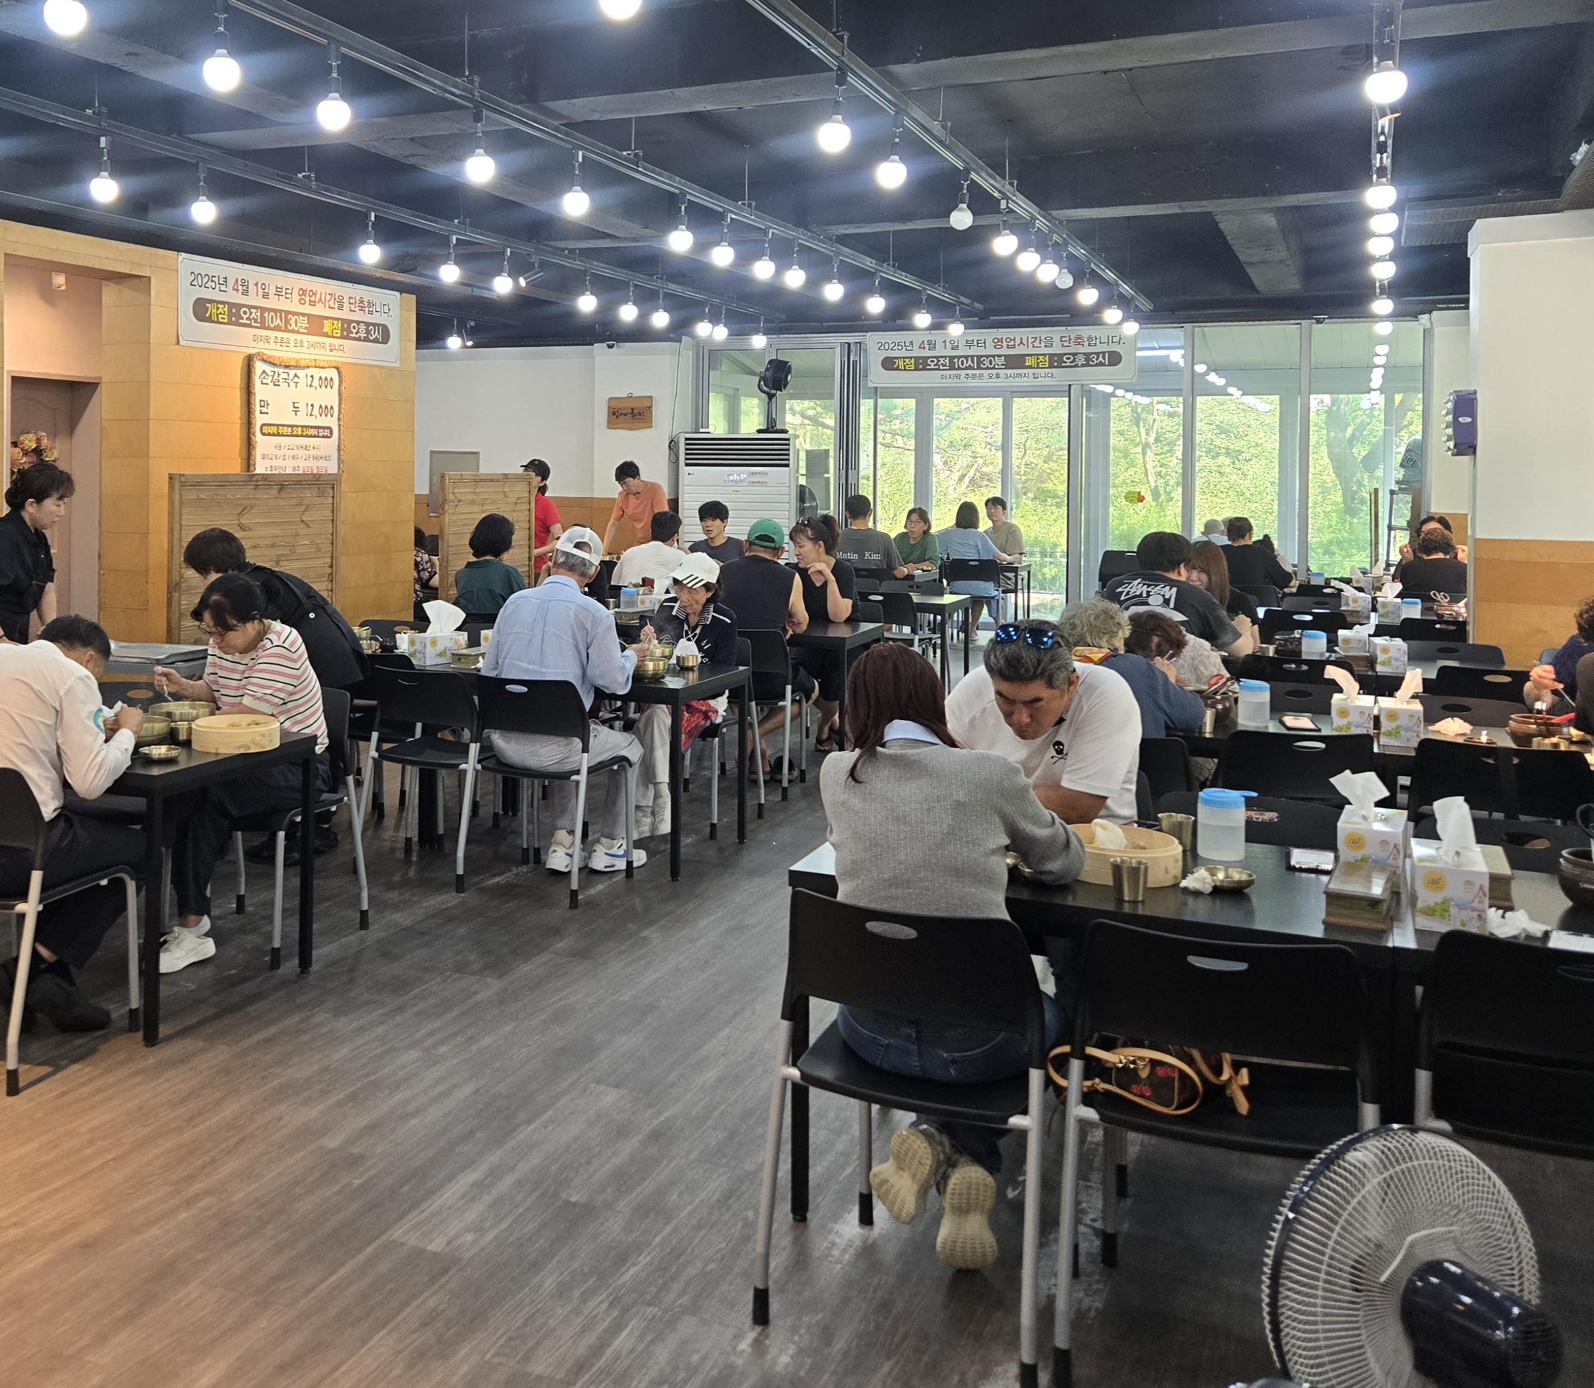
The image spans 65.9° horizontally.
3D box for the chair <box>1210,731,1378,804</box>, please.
[{"bbox_3d":[1.500,0.458,3.840,0.490,0.800,0.500,2,8,12],"label":"chair"}]

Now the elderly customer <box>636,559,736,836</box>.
[{"bbox_3d":[-0.490,-0.006,5.440,0.480,1.210,0.630,5,10,26],"label":"elderly customer"}]

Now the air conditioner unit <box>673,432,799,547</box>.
[{"bbox_3d":[-0.543,-1.415,11.400,1.060,1.950,0.500,2,7,8],"label":"air conditioner unit"}]

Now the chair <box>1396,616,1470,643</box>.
[{"bbox_3d":[3.530,-0.039,6.680,0.490,0.800,0.500,4,9,25],"label":"chair"}]

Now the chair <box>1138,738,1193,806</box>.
[{"bbox_3d":[1.070,0.490,4.020,0.500,0.810,0.520,3,8,21],"label":"chair"}]

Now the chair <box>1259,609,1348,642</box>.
[{"bbox_3d":[3.142,-0.139,7.620,0.490,0.790,0.480,4,10,22],"label":"chair"}]

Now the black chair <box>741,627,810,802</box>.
[{"bbox_3d":[-0.210,0.068,5.920,0.490,0.800,0.500,3,9,20],"label":"black chair"}]

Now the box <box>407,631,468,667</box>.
[{"bbox_3d":[-1.567,-0.203,5.373,0.138,0.120,0.205,8,11,38],"label":"box"}]

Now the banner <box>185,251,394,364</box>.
[{"bbox_3d":[-3.900,-2.960,9.680,0.020,0.630,2.250,4,9,22],"label":"banner"}]

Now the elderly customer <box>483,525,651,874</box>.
[{"bbox_3d":[-0.880,0.045,4.760,0.540,1.330,0.700,6,10,29],"label":"elderly customer"}]

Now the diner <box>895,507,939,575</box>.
[{"bbox_3d":[1.020,-0.935,10.600,0.480,1.250,0.700,4,8,25],"label":"diner"}]

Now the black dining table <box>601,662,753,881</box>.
[{"bbox_3d":[-0.887,0.280,5.260,1.170,0.755,0.620,4,8,23],"label":"black dining table"}]

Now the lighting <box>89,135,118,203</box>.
[{"bbox_3d":[-2.716,-2.055,4.820,0.103,0.245,0.103,3,8,22],"label":"lighting"}]

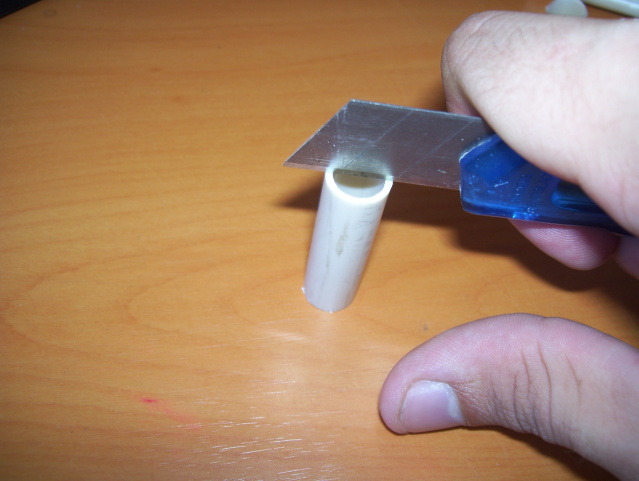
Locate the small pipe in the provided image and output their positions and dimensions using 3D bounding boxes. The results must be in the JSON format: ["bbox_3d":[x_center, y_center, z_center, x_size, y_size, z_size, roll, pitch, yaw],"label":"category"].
[{"bbox_3d":[0.005,0.000,0.138,0.013,0.040,0.013,4,56,-6],"label":"small pipe"}]

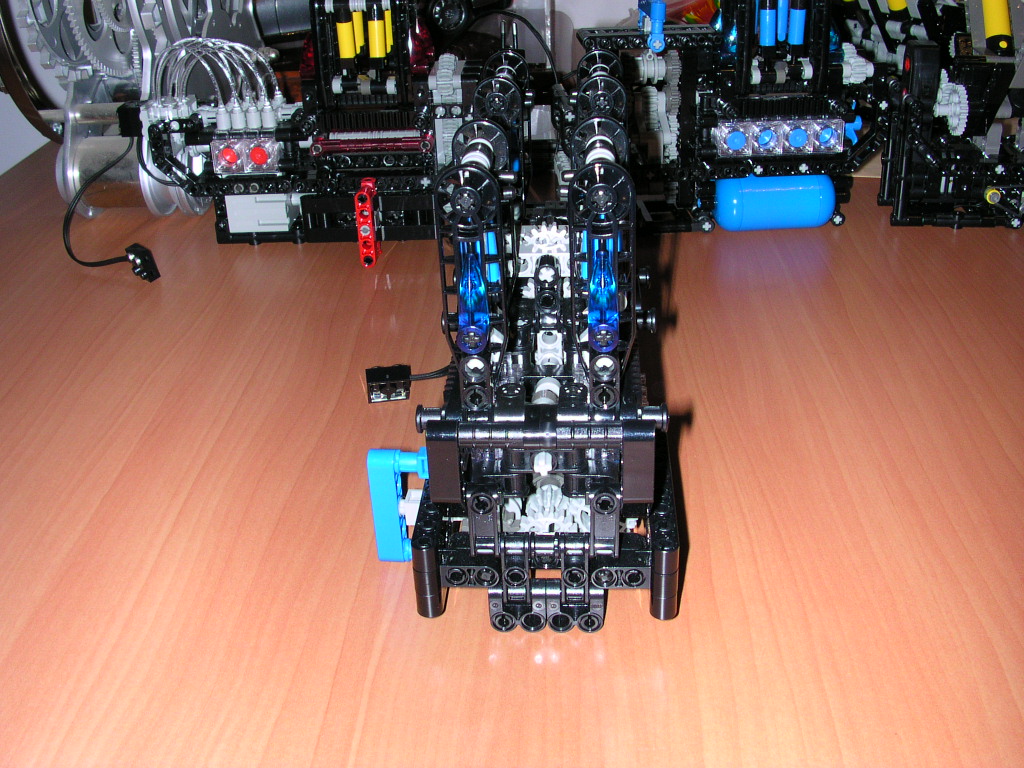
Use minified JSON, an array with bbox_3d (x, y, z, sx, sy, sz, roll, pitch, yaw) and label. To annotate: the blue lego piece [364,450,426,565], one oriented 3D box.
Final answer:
[{"bbox_3d":[-0.030,0.036,0.319,0.019,0.040,0.009,0,31,3],"label":"blue lego piece"}]

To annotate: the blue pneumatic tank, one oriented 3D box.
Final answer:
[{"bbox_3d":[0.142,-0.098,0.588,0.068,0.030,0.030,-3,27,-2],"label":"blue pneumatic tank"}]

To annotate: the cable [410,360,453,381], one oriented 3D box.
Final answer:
[{"bbox_3d":[-0.031,-0.005,0.422,0.017,0.005,0.009,0,27,3],"label":"cable"}]

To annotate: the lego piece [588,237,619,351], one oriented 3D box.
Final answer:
[{"bbox_3d":[0.022,-0.022,0.268,0.008,0.028,0.009,0,19,3],"label":"lego piece"}]

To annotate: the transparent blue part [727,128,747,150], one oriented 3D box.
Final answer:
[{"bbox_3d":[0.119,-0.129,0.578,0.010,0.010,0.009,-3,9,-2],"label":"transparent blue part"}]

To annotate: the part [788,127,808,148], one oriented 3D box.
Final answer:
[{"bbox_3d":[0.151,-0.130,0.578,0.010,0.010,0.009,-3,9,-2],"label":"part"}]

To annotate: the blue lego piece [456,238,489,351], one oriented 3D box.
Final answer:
[{"bbox_3d":[-0.010,-0.021,0.269,0.008,0.027,0.009,0,19,3],"label":"blue lego piece"}]

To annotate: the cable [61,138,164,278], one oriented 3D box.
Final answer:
[{"bbox_3d":[-0.207,-0.087,0.556,0.045,0.058,0.064,-11,28,-18],"label":"cable"}]

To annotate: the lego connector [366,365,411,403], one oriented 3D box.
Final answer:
[{"bbox_3d":[-0.048,-0.001,0.418,0.016,0.015,0.008,-4,59,-5],"label":"lego connector"}]

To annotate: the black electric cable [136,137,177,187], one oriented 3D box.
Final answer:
[{"bbox_3d":[-0.189,-0.119,0.584,0.022,0.026,0.010,-11,28,-18],"label":"black electric cable"}]

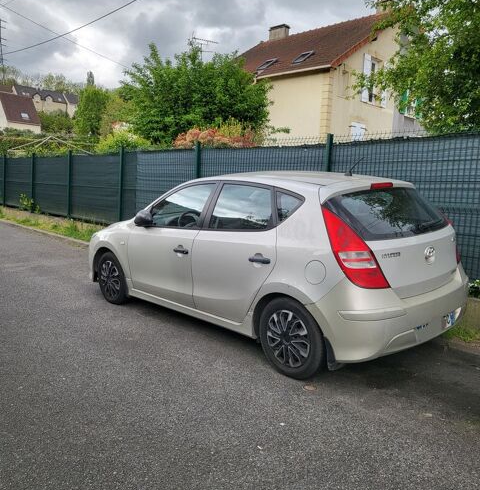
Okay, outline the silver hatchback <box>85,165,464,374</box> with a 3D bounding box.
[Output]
[{"bbox_3d":[0.024,0.016,5.019,1.790,1.480,4.260,-8,12,-43],"label":"silver hatchback"}]

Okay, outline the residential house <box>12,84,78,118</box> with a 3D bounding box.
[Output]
[{"bbox_3d":[-41.798,-30.253,102.775,15.000,8.000,9.000,-7,12,-42],"label":"residential house"}]

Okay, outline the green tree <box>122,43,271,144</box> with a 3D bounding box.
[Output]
[{"bbox_3d":[-1.155,-3.121,12.787,3.800,4.400,3.900,-8,12,-43],"label":"green tree"}]

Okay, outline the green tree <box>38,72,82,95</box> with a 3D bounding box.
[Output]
[{"bbox_3d":[-45.220,-38.922,121.100,12.000,12.000,11.000,1,9,0],"label":"green tree"}]

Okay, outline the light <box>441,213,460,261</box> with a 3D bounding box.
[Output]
[{"bbox_3d":[1.776,-0.092,4.126,0.280,0.460,0.370,-8,12,-43],"label":"light"}]

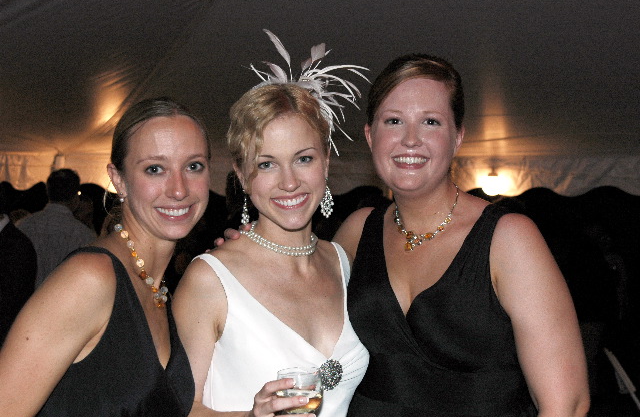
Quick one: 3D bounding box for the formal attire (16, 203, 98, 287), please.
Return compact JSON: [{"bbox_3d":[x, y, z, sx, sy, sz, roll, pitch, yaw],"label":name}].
[{"bbox_3d":[-1.429,0.330,5.800,0.520,0.720,0.280,0,1,6],"label":"formal attire"}]

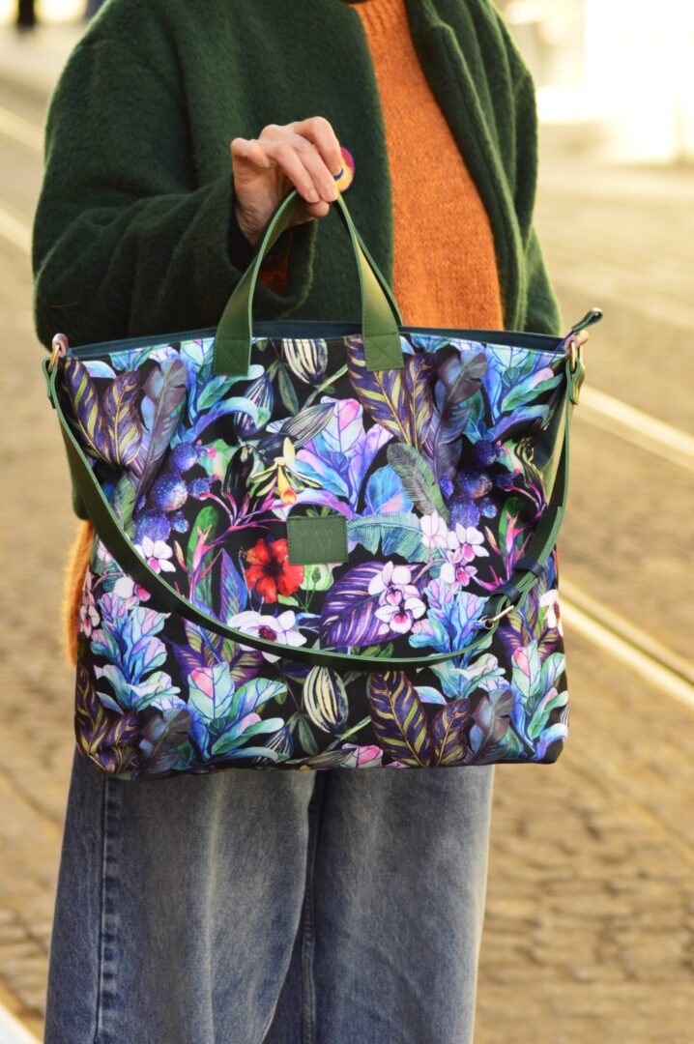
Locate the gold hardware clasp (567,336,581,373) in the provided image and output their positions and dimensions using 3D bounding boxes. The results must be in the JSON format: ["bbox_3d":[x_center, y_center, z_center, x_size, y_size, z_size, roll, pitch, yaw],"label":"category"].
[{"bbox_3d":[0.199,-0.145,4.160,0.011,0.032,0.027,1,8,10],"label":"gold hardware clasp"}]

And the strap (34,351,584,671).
[{"bbox_3d":[-0.030,-0.008,4.120,0.468,0.262,0.110,0,8,0],"label":"strap"}]

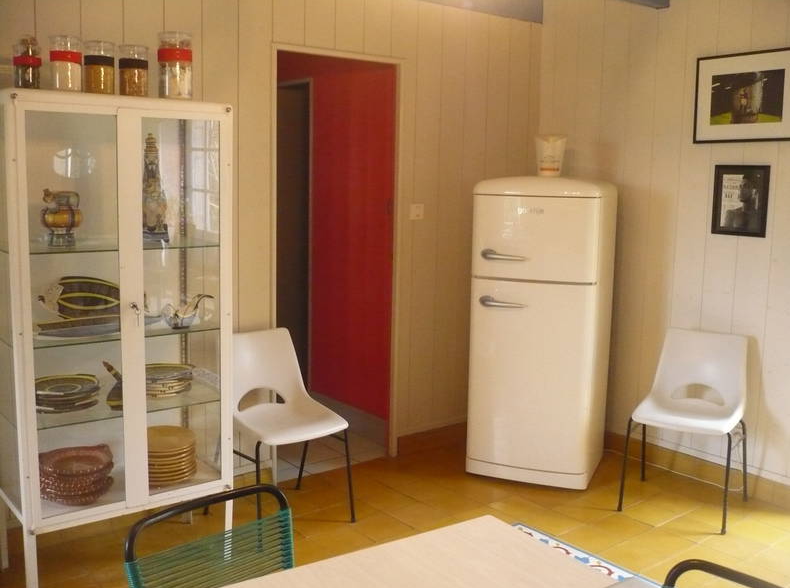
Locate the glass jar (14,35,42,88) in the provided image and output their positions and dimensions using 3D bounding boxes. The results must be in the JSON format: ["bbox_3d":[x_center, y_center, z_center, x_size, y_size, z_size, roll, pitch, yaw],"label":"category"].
[{"bbox_3d":[-1.183,-0.737,2.570,0.092,0.188,0.092,-5,10,-39],"label":"glass jar"}]

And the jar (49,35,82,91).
[{"bbox_3d":[-1.066,-0.738,2.588,0.106,0.190,0.106,-5,10,-39],"label":"jar"}]

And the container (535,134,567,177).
[{"bbox_3d":[0.791,-0.691,4.019,0.160,0.208,0.135,3,8,15],"label":"container"}]

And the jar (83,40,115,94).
[{"bbox_3d":[-0.995,-0.751,2.685,0.103,0.193,0.103,1,8,0],"label":"jar"}]

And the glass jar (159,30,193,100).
[{"bbox_3d":[-0.767,-0.788,2.789,0.118,0.248,0.118,1,8,0],"label":"glass jar"}]

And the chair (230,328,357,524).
[{"bbox_3d":[-0.496,0.583,3.416,0.485,0.784,0.510,-5,10,-39],"label":"chair"}]

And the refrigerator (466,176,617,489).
[{"bbox_3d":[0.771,0.153,4.129,0.605,1.496,0.620,4,8,21],"label":"refrigerator"}]

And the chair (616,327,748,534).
[{"bbox_3d":[1.344,0.589,3.651,0.485,0.784,0.510,6,9,30],"label":"chair"}]

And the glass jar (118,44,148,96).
[{"bbox_3d":[-0.905,-0.762,2.771,0.101,0.196,0.101,1,8,0],"label":"glass jar"}]

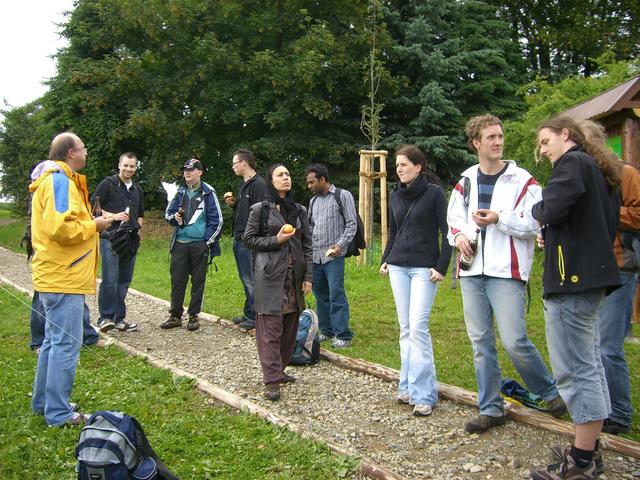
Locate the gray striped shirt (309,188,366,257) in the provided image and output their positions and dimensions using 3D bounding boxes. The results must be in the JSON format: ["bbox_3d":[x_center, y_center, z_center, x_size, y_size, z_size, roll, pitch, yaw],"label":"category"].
[{"bbox_3d":[0.136,-0.155,6.600,0.520,0.740,0.360,3,5,40],"label":"gray striped shirt"}]

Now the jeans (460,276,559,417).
[{"bbox_3d":[1.150,0.613,4.322,0.540,0.930,0.450,2,4,27],"label":"jeans"}]

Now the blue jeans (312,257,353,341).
[{"bbox_3d":[0.120,0.467,6.677,0.400,0.920,0.310,3,5,33],"label":"blue jeans"}]

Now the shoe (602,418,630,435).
[{"bbox_3d":[1.720,1.077,4.203,0.300,0.120,0.110,-1,4,-17],"label":"shoe"}]

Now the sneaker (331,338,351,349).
[{"bbox_3d":[0.194,0.958,6.500,0.105,0.110,0.280,3,5,37],"label":"sneaker"}]

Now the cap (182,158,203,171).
[{"bbox_3d":[-1.316,-0.774,7.250,0.175,0.130,0.250,2,5,30],"label":"cap"}]

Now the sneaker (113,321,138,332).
[{"bbox_3d":[-1.988,0.881,7.200,0.280,0.115,0.105,4,6,44],"label":"sneaker"}]

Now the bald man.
[{"bbox_3d":[-1.575,0.226,4.405,0.540,1.790,0.540,0,4,-3],"label":"bald man"}]

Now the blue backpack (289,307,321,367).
[{"bbox_3d":[-0.160,0.798,5.780,0.300,0.460,0.220,3,5,37],"label":"blue backpack"}]

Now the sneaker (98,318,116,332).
[{"bbox_3d":[-2.195,0.863,7.275,0.115,0.130,0.270,0,4,-6],"label":"sneaker"}]

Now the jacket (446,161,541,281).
[{"bbox_3d":[1.048,-0.111,4.220,0.560,0.730,0.360,2,4,21],"label":"jacket"}]

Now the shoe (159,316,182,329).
[{"bbox_3d":[-1.565,0.858,7.455,0.285,0.115,0.110,-3,5,-35],"label":"shoe"}]

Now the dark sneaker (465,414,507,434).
[{"bbox_3d":[0.995,1.077,4.233,0.300,0.115,0.115,-3,5,-38],"label":"dark sneaker"}]

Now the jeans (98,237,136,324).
[{"bbox_3d":[-2.090,0.387,7.250,0.380,0.970,0.280,-2,4,-22],"label":"jeans"}]

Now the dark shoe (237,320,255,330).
[{"bbox_3d":[-0.684,0.856,7.120,0.290,0.110,0.105,-3,5,-32],"label":"dark shoe"}]

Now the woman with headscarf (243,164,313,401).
[{"bbox_3d":[-0.305,0.272,4.990,0.500,1.620,0.460,-1,4,-16],"label":"woman with headscarf"}]

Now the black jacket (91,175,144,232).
[{"bbox_3d":[-2.090,-0.359,7.192,0.540,0.660,0.380,-3,5,-37],"label":"black jacket"}]

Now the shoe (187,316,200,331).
[{"bbox_3d":[-1.325,0.861,7.375,0.110,0.120,0.290,-1,4,-9],"label":"shoe"}]

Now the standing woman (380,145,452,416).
[{"bbox_3d":[0.622,0.261,4.530,0.450,1.680,0.320,1,4,18],"label":"standing woman"}]

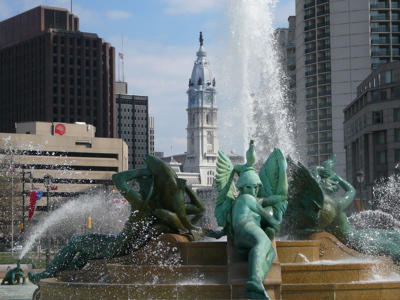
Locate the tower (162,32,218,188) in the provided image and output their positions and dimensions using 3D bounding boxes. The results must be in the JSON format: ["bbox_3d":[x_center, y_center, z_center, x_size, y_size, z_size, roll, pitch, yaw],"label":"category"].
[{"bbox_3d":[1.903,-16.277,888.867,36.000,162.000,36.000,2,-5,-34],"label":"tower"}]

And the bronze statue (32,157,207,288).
[{"bbox_3d":[-2.279,1.705,25.396,4.600,2.950,2.300,-3,-5,30],"label":"bronze statue"}]

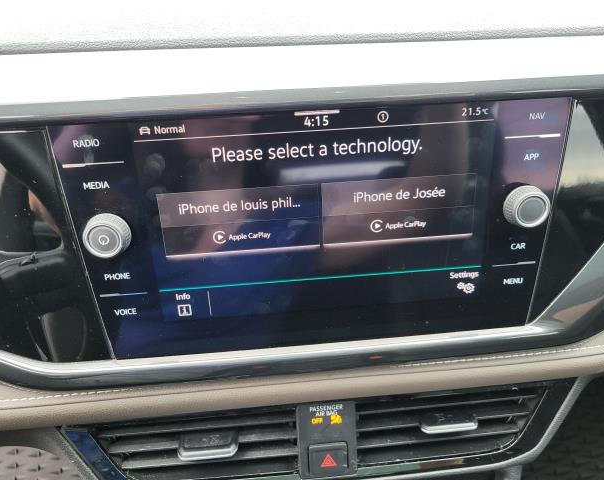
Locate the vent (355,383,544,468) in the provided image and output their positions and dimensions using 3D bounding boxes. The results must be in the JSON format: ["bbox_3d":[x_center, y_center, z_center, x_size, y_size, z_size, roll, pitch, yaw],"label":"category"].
[{"bbox_3d":[0.094,0.115,0.308,0.122,0.045,0.026,-4,12,-4],"label":"vent"}]

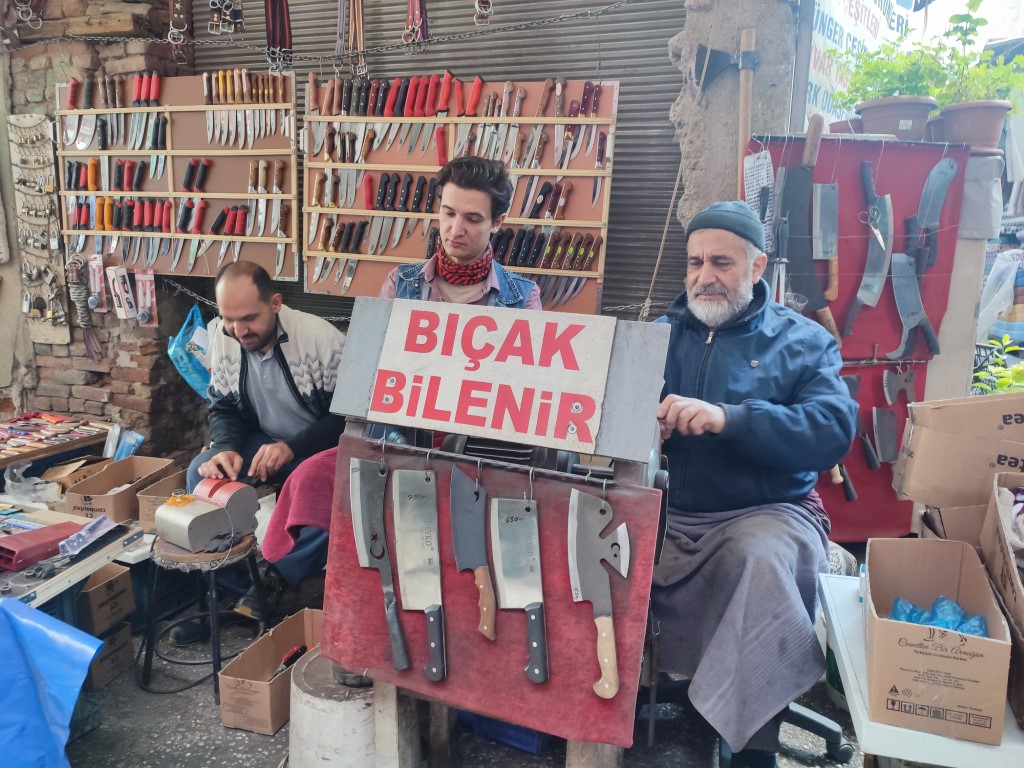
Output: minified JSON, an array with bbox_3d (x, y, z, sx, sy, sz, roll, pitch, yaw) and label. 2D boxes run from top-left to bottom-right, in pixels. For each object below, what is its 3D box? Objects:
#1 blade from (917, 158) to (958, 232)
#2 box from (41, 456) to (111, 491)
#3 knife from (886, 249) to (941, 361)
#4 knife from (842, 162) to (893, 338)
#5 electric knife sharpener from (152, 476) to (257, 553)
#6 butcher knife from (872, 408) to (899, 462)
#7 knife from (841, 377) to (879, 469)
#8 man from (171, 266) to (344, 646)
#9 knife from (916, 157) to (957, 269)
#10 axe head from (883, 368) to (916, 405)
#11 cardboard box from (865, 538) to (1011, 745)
[{"bbox_3d":[1.235,-0.552,2.153,0.093,0.206,0.015,7,11,-13],"label":"blade"},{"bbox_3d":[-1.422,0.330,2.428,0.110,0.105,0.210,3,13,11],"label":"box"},{"bbox_3d":[1.183,-0.222,2.217,0.130,0.363,0.030,-27,17,-5],"label":"knife"},{"bbox_3d":[0.992,-0.373,2.064,0.110,0.490,0.030,2,9,7],"label":"knife"},{"bbox_3d":[-0.864,0.366,2.103,0.200,0.150,0.210,8,11,35],"label":"electric knife sharpener"},{"bbox_3d":[1.175,0.206,2.313,0.075,0.297,0.025,-14,15,-9],"label":"butcher knife"},{"bbox_3d":[1.077,0.116,2.271,0.073,0.340,0.025,-24,16,-6],"label":"knife"},{"bbox_3d":[-0.772,0.181,2.275,0.540,1.091,0.700,6,14,22],"label":"man"},{"bbox_3d":[1.239,-0.501,2.165,0.110,0.305,0.025,-2,13,-12],"label":"knife"},{"bbox_3d":[1.164,0.011,2.217,0.095,0.111,0.015,2,8,13],"label":"axe head"},{"bbox_3d":[0.659,0.387,1.189,0.155,0.145,0.400,4,7,23],"label":"cardboard box"}]

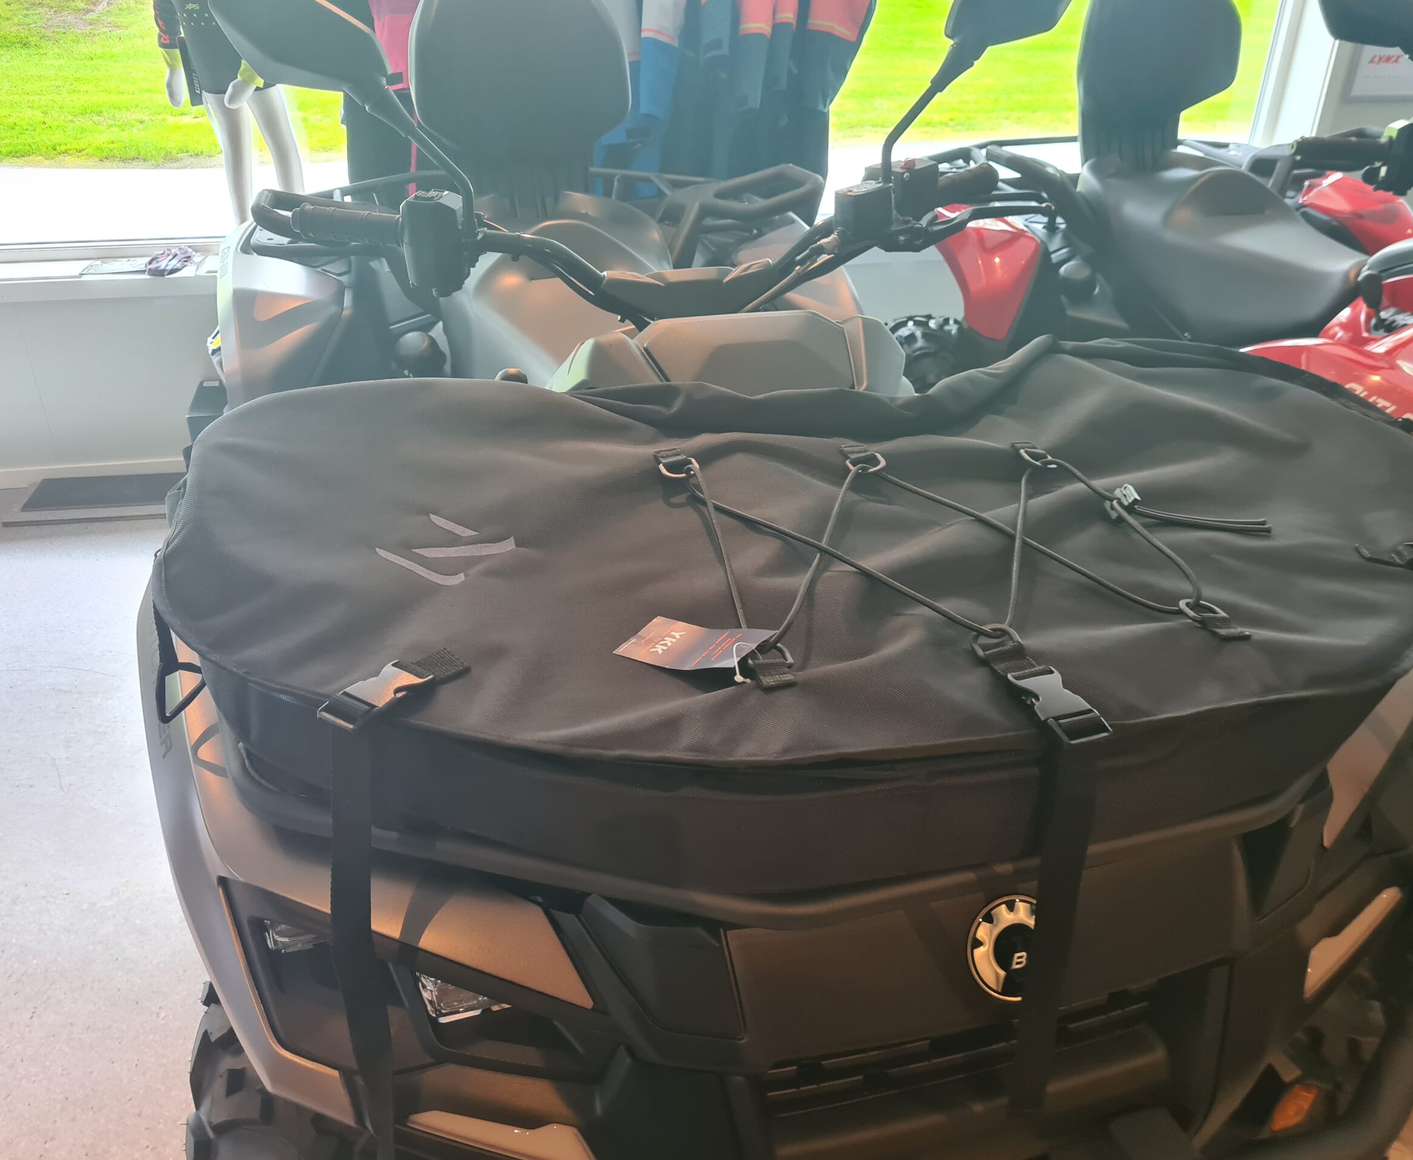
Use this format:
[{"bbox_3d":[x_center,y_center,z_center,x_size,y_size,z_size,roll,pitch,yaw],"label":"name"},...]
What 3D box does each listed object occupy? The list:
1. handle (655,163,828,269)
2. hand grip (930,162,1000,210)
[{"bbox_3d":[0.058,-0.605,1.950,0.225,0.150,0.170,-9,28,-17],"label":"handle"},{"bbox_3d":[0.305,-0.467,1.380,0.110,0.035,0.036,-25,36,-30],"label":"hand grip"}]

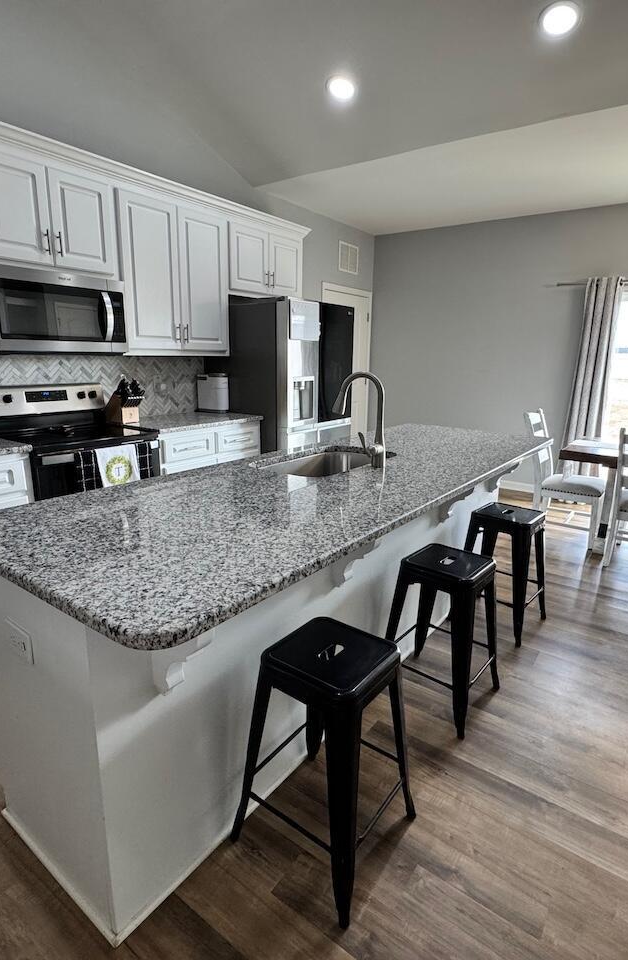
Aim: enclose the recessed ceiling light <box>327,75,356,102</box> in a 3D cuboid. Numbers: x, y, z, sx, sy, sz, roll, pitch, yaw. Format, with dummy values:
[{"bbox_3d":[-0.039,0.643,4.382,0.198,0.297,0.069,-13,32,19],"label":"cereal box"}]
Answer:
[{"bbox_3d":[0.167,-2.329,3.084,0.188,0.030,0.188,12,-2,0],"label":"recessed ceiling light"}]

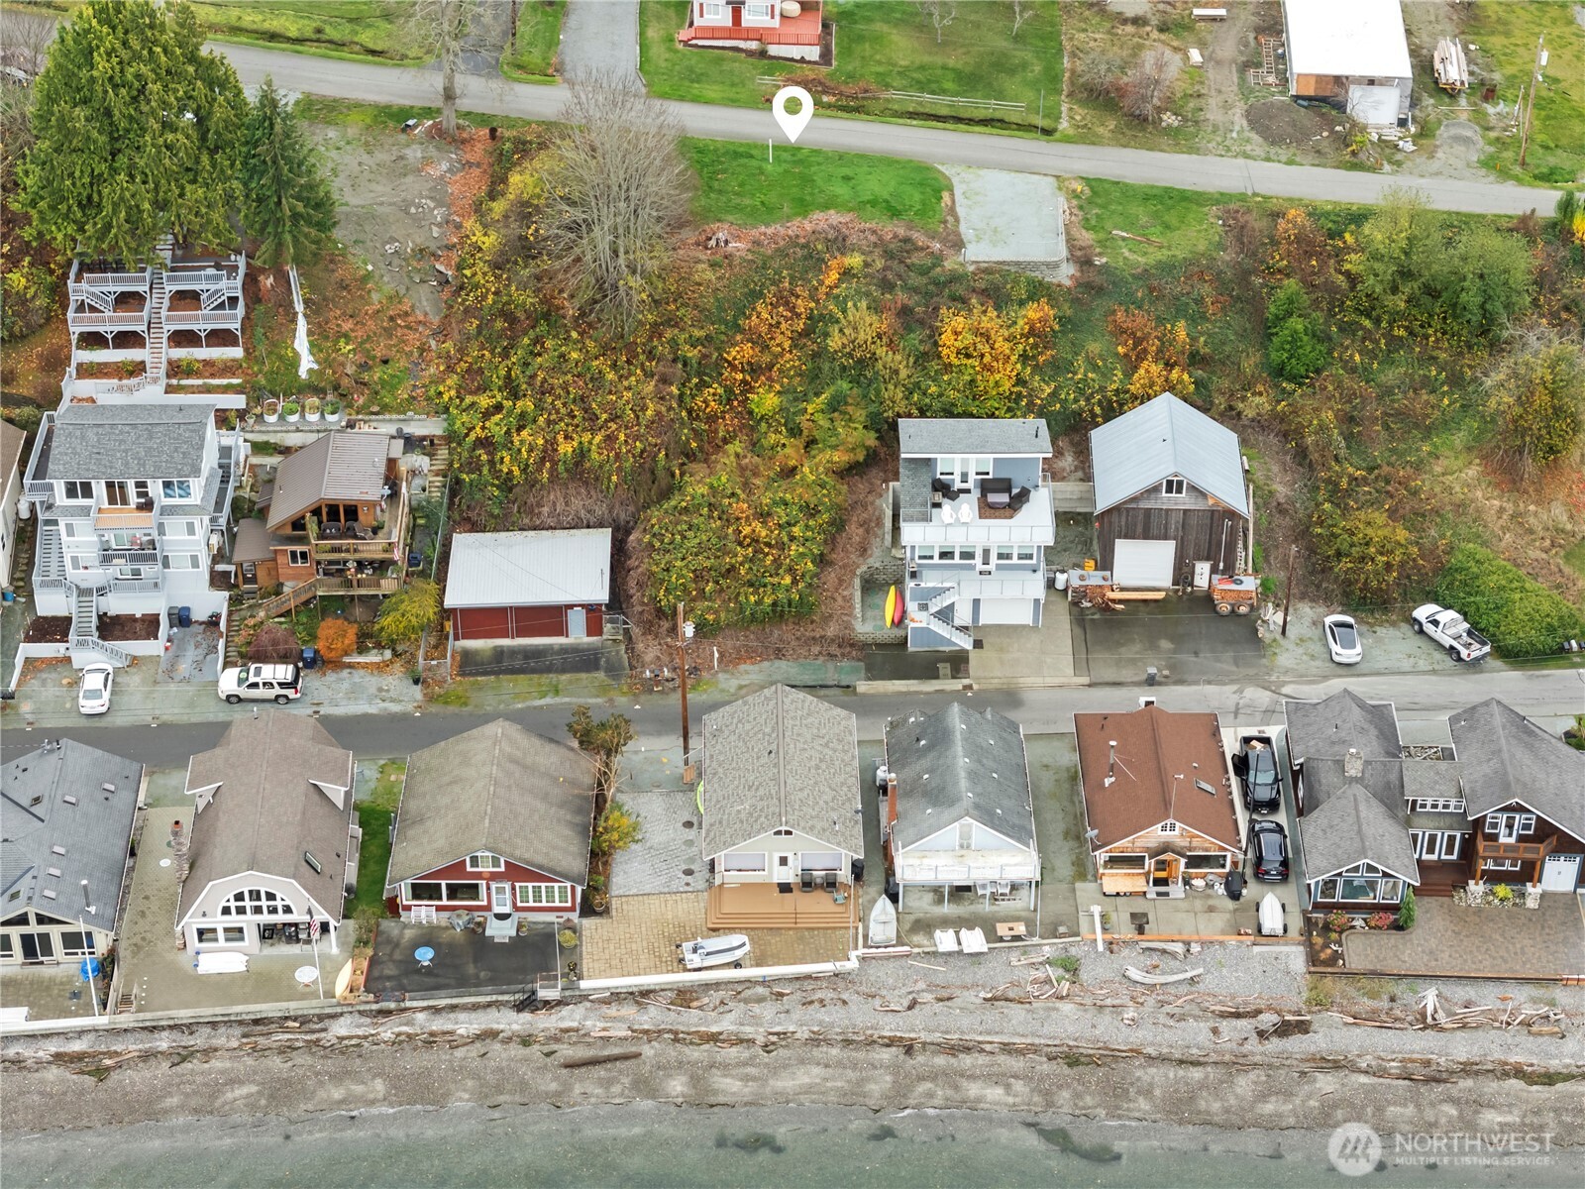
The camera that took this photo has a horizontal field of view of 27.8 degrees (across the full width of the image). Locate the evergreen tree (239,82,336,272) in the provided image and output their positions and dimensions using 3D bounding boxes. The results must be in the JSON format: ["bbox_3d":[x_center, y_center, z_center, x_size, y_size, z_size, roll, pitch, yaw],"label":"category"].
[{"bbox_3d":[-33.894,-28.332,212.571,6.400,13.700,6.400,0,35,0],"label":"evergreen tree"}]

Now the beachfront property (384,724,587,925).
[{"bbox_3d":[-16.714,12.821,178.798,10.979,5.545,11.769,0,36,1],"label":"beachfront property"}]

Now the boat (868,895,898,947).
[{"bbox_3d":[5.011,17.907,176.595,1.520,0.650,3.600,1,35,2],"label":"boat"}]

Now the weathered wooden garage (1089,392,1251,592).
[{"bbox_3d":[23.539,-6.479,201.509,9.474,8.978,9.386,1,36,2],"label":"weathered wooden garage"}]

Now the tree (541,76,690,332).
[{"bbox_3d":[-11.375,-25.022,205.703,9.500,17.300,9.000,0,36,0],"label":"tree"}]

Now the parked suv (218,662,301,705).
[{"bbox_3d":[-31.859,5.252,192.336,5.130,1.930,2.000,2,36,3],"label":"parked suv"}]

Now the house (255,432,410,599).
[{"bbox_3d":[-27.579,-4.947,196.742,8.400,6.000,9.400,1,35,1],"label":"house"}]

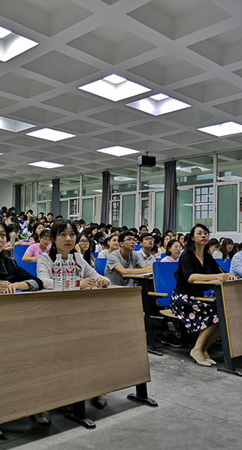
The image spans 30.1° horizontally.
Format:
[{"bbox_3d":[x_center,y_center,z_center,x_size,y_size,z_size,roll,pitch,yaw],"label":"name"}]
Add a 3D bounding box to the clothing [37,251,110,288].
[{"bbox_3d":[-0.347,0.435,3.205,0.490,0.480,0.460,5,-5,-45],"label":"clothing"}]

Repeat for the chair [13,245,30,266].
[{"bbox_3d":[-1.253,0.767,6.581,0.480,0.910,0.520,5,-4,-45],"label":"chair"}]

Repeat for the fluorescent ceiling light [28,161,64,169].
[{"bbox_3d":[-2.501,-2.055,15.188,0.910,0.100,0.896,5,-5,-44],"label":"fluorescent ceiling light"}]

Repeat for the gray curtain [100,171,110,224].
[{"bbox_3d":[-0.537,-0.766,15.595,0.160,2.198,0.473,5,-5,-44],"label":"gray curtain"}]

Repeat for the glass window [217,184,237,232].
[{"bbox_3d":[2.916,-0.491,12.328,0.070,1.340,0.669,5,-5,-45],"label":"glass window"}]

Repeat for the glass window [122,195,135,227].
[{"bbox_3d":[0.245,-0.387,15.017,0.070,1.340,0.723,5,-5,-45],"label":"glass window"}]

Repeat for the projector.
[{"bbox_3d":[0.736,-1.797,12.757,0.420,0.220,0.330,3,-4,-28],"label":"projector"}]

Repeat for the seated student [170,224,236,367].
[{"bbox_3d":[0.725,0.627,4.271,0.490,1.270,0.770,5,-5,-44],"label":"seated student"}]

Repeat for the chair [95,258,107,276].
[{"bbox_3d":[-0.003,0.853,5.263,0.520,0.910,0.480,-2,-5,45],"label":"chair"}]

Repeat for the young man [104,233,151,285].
[{"bbox_3d":[0.139,0.689,5.056,0.680,1.220,0.490,-2,-5,45],"label":"young man"}]

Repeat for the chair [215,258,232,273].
[{"bbox_3d":[1.735,0.968,6.883,0.500,0.880,0.500,5,-5,-44],"label":"chair"}]

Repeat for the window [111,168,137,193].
[{"bbox_3d":[0.110,-1.514,15.245,0.070,0.890,1.310,5,-5,-45],"label":"window"}]

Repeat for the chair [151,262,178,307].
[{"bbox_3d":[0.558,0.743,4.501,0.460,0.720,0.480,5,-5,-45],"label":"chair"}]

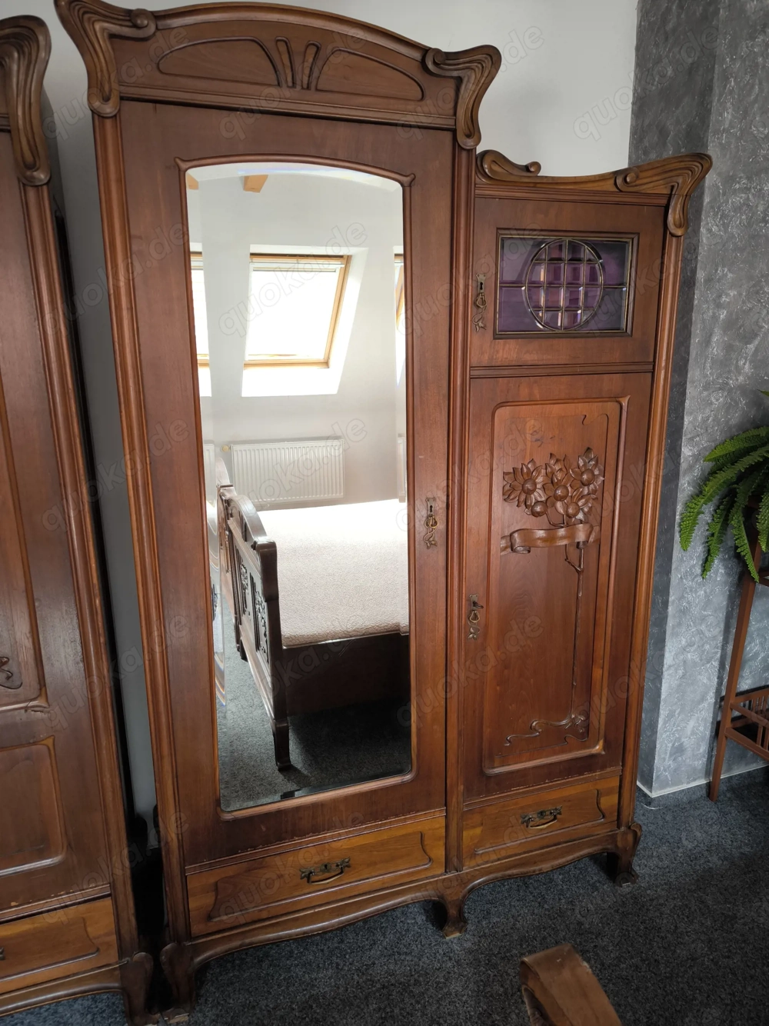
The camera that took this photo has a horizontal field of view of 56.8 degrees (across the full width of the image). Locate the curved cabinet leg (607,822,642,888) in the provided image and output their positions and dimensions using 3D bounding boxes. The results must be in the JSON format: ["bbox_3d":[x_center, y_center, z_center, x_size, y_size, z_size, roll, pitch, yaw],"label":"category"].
[{"bbox_3d":[0.715,1.014,2.101,0.076,0.177,0.085,-5,14,-18],"label":"curved cabinet leg"}]

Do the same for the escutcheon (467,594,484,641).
[{"bbox_3d":[0.229,0.259,1.751,0.037,0.124,0.030,-5,14,-18],"label":"escutcheon"}]

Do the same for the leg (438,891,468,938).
[{"bbox_3d":[0.185,1.095,1.945,0.060,0.105,0.070,-5,14,-18],"label":"leg"}]

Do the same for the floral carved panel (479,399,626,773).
[{"bbox_3d":[0.430,0.203,1.819,0.386,0.987,0.035,-5,14,-18],"label":"floral carved panel"}]

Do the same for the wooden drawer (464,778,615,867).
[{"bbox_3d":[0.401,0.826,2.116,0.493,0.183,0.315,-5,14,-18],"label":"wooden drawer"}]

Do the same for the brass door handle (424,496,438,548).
[{"bbox_3d":[0.114,0.025,1.658,0.037,0.124,0.025,-5,14,-18],"label":"brass door handle"}]

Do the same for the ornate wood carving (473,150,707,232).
[{"bbox_3d":[0.478,-0.726,1.603,0.594,0.167,0.070,-5,14,-18],"label":"ornate wood carving"}]

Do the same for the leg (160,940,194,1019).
[{"bbox_3d":[-0.496,1.116,1.707,0.066,0.191,0.085,-5,14,-18],"label":"leg"}]

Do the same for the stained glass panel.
[{"bbox_3d":[0.418,-0.525,1.650,0.351,0.211,0.018,-5,14,-18],"label":"stained glass panel"}]

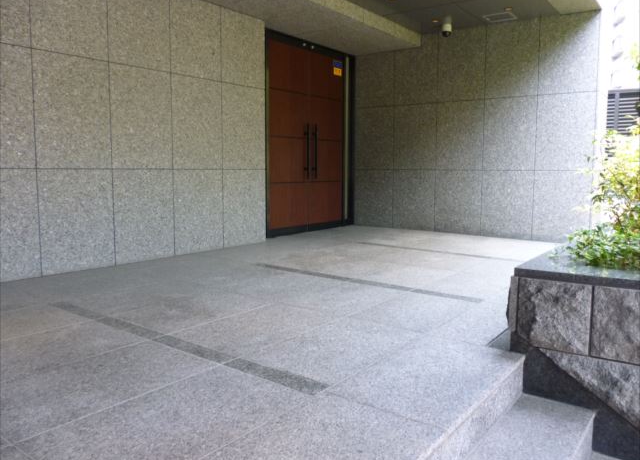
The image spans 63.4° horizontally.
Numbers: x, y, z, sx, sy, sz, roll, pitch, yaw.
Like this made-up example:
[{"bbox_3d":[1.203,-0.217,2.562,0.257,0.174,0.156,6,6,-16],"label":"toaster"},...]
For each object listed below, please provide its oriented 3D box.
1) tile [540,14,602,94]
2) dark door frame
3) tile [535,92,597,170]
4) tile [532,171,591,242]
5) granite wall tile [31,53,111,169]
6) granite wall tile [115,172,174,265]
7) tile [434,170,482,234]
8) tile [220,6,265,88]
[{"bbox_3d":[2.829,-2.003,5.868,0.622,0.893,0.030,5,8,37],"label":"tile"},{"bbox_3d":[-0.117,-1.199,6.845,0.132,2.442,2.024,5,8,37],"label":"dark door frame"},{"bbox_3d":[2.804,-1.121,5.917,0.631,0.880,0.030,5,8,37],"label":"tile"},{"bbox_3d":[2.825,-0.276,6.067,0.622,0.833,0.030,5,8,37],"label":"tile"},{"bbox_3d":[-1.977,-0.936,4.148,0.030,0.894,0.625,5,8,37],"label":"granite wall tile"},{"bbox_3d":[-1.600,-0.134,4.745,0.030,0.834,0.632,5,8,37],"label":"granite wall tile"},{"bbox_3d":[1.796,-0.368,6.775,0.631,0.825,0.030,5,8,37],"label":"tile"},{"bbox_3d":[-0.805,-1.867,5.398,0.030,0.722,0.648,5,8,37],"label":"tile"}]

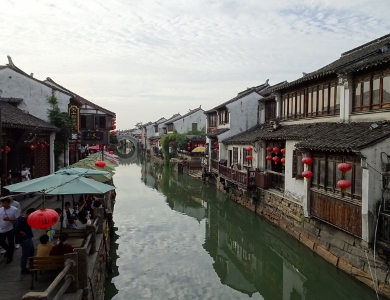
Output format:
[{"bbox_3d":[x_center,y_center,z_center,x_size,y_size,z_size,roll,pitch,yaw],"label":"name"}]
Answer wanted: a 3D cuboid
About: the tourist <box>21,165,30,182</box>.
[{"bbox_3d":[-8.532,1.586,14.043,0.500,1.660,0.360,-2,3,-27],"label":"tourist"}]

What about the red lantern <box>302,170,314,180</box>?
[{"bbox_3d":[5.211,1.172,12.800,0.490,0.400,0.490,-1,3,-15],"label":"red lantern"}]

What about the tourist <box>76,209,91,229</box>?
[{"bbox_3d":[-3.358,2.374,8.377,0.460,1.160,0.620,-1,3,-15],"label":"tourist"}]

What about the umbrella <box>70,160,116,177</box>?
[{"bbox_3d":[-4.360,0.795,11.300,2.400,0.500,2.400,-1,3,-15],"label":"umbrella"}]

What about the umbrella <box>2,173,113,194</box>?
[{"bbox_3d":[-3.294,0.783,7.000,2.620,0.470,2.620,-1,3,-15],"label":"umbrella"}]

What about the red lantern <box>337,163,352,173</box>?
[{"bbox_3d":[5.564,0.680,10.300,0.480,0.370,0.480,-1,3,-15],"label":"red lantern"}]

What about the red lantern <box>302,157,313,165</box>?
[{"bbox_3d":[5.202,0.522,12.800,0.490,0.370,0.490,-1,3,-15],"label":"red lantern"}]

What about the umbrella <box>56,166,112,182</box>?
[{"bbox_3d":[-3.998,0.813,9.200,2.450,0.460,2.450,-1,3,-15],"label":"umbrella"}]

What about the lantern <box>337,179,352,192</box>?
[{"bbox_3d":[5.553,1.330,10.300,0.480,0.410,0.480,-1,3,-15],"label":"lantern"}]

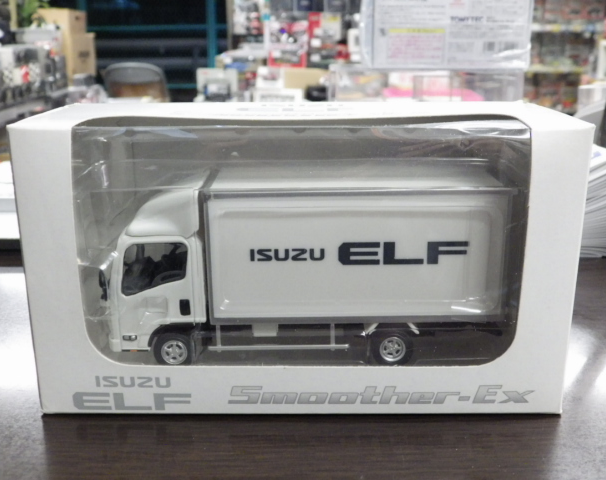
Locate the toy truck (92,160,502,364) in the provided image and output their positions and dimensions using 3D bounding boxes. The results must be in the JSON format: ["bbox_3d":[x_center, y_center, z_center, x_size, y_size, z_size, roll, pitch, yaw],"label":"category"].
[{"bbox_3d":[0.000,0.011,0.317,0.159,0.074,0.050,0,16,-1],"label":"toy truck"}]

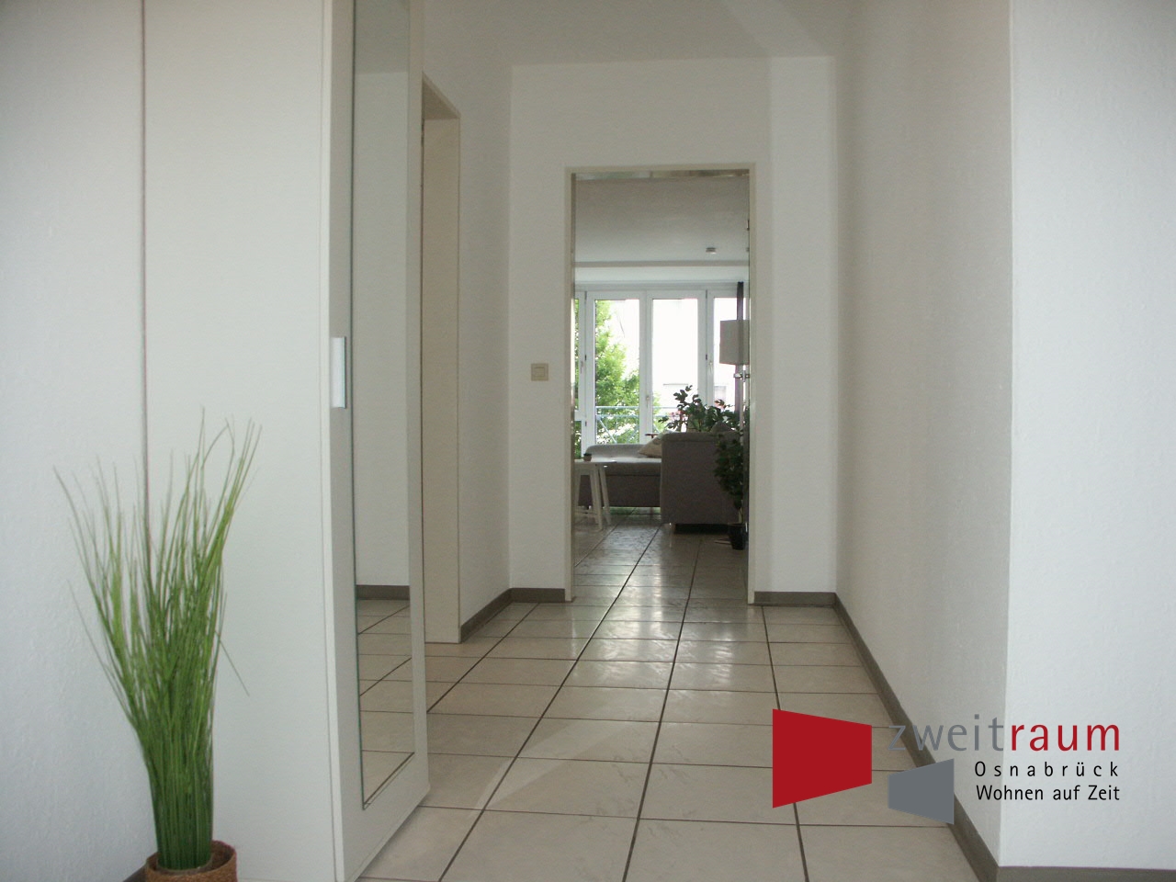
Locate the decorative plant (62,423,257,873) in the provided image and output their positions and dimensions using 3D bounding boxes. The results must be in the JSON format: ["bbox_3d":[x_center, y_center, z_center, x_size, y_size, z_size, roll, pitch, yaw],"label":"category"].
[{"bbox_3d":[-0.649,0.393,1.458,0.290,0.840,0.270,0,1,8],"label":"decorative plant"}]

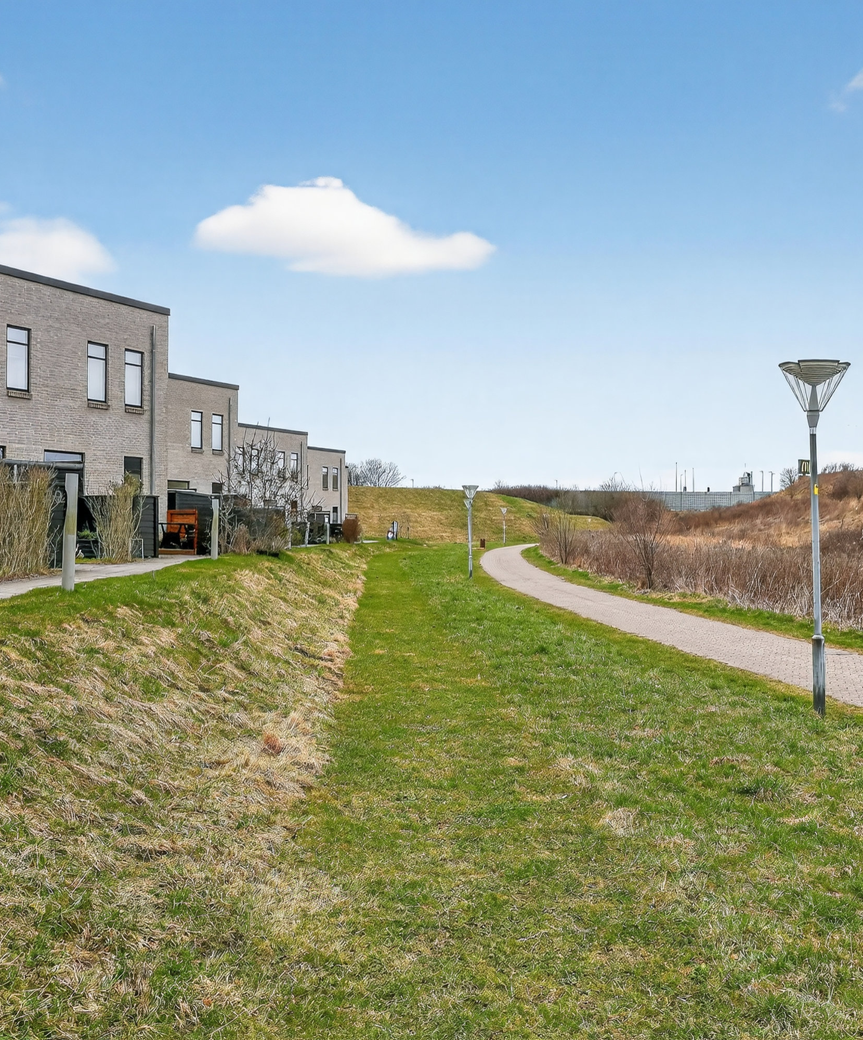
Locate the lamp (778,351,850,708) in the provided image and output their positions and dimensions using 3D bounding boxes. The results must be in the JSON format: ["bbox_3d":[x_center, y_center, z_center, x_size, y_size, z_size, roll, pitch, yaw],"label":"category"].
[{"bbox_3d":[3.473,0.176,9.800,0.610,3.200,0.610,0,-1,0],"label":"lamp"}]

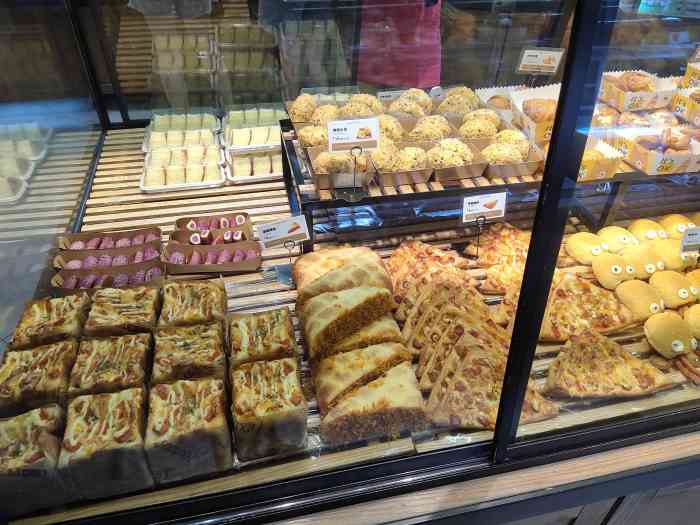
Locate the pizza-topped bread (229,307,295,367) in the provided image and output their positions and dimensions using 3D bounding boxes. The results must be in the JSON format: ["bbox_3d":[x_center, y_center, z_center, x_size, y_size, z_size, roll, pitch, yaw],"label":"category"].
[{"bbox_3d":[-0.140,0.137,0.819,0.094,0.075,0.090,-7,44,-10],"label":"pizza-topped bread"}]

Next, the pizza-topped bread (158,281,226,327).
[{"bbox_3d":[-0.249,0.091,0.825,0.092,0.066,0.097,-7,34,-12],"label":"pizza-topped bread"}]

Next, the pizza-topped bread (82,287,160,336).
[{"bbox_3d":[-0.352,0.101,0.808,0.092,0.066,0.097,-7,34,-12],"label":"pizza-topped bread"}]

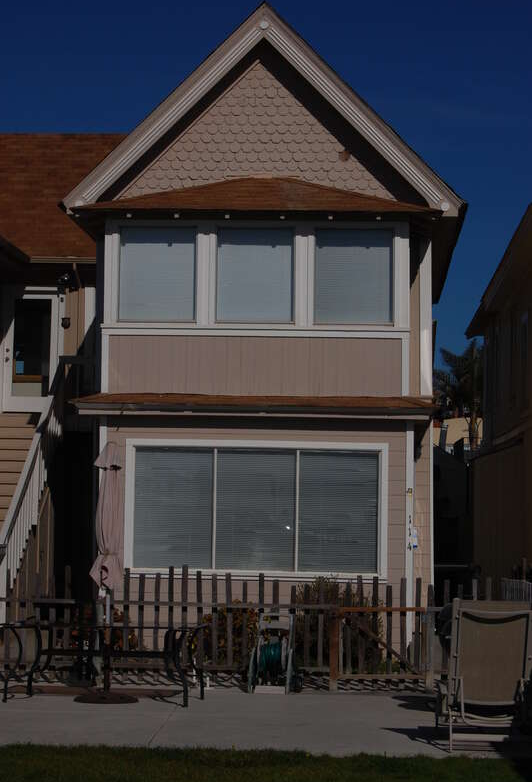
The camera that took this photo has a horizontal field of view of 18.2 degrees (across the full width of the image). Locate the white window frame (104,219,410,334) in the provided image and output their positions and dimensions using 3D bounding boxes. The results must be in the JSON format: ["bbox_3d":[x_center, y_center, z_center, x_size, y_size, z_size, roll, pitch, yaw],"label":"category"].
[{"bbox_3d":[-0.111,-1.361,19.599,3.615,1.320,0.140,1,-4,4],"label":"white window frame"}]

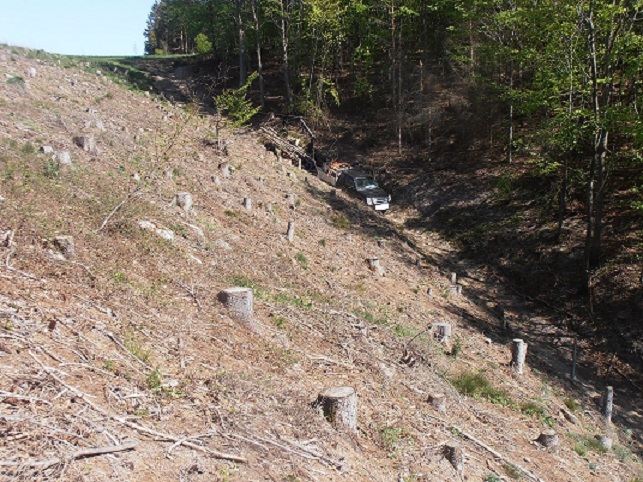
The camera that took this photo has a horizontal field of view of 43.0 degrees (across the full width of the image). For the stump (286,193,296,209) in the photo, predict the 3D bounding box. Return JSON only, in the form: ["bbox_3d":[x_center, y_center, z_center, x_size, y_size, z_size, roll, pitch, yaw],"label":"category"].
[{"bbox_3d":[-1.093,-1.476,29.773,0.345,0.547,0.345,0,9,0],"label":"stump"}]

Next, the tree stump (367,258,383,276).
[{"bbox_3d":[1.253,0.632,19.500,0.310,0.370,0.310,0,5,0],"label":"tree stump"}]

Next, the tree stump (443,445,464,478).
[{"bbox_3d":[1.356,2.224,8.300,0.190,0.290,0.190,0,5,0],"label":"tree stump"}]

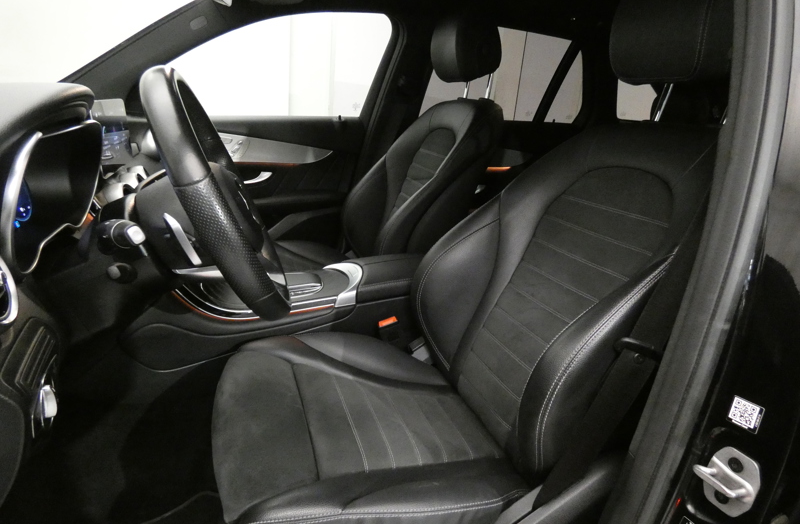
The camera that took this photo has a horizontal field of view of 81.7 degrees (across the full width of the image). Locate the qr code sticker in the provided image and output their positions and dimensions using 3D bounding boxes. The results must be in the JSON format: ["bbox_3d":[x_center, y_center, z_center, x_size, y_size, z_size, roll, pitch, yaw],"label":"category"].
[{"bbox_3d":[0.328,0.145,0.439,0.001,0.026,0.026,7,10,-31],"label":"qr code sticker"}]

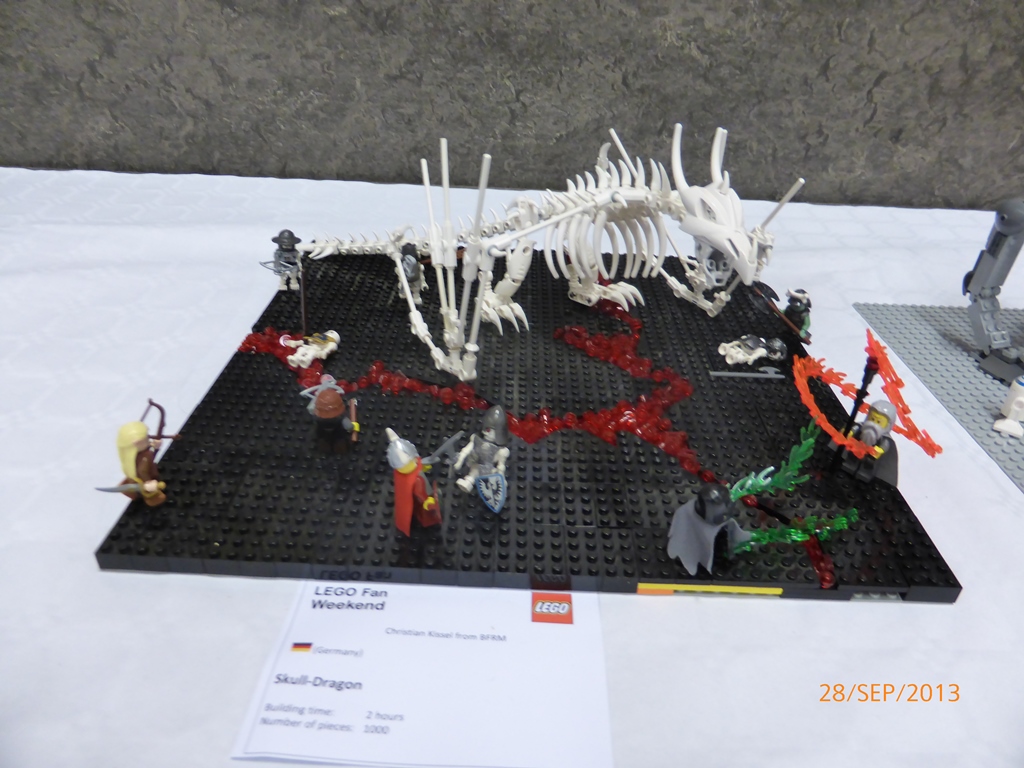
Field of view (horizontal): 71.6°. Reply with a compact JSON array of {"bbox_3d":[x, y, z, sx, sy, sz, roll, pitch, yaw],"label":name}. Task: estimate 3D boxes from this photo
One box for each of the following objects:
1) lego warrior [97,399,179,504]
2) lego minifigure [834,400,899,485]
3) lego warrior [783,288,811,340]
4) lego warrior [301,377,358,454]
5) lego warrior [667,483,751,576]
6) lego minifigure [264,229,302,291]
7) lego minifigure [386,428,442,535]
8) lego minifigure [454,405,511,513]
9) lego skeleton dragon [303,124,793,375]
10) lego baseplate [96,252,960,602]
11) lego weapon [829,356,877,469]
[{"bbox_3d":[-0.175,0.035,0.335,0.035,0.049,0.025,-1,32,-4],"label":"lego warrior"},{"bbox_3d":[0.186,0.027,0.368,0.021,0.046,0.029,-22,39,-32],"label":"lego minifigure"},{"bbox_3d":[0.193,-0.046,0.488,0.025,0.043,0.020,24,38,31],"label":"lego warrior"},{"bbox_3d":[-0.096,0.016,0.379,0.029,0.039,0.024,2,32,0],"label":"lego warrior"},{"bbox_3d":[0.086,0.060,0.310,0.034,0.045,0.029,-12,35,-21],"label":"lego warrior"},{"bbox_3d":[-0.177,-0.096,0.547,0.030,0.046,0.020,-1,32,-4],"label":"lego minifigure"},{"bbox_3d":[-0.045,0.043,0.327,0.026,0.050,0.026,-18,37,-28],"label":"lego minifigure"},{"bbox_3d":[-0.010,0.034,0.345,0.027,0.048,0.024,19,36,25],"label":"lego minifigure"},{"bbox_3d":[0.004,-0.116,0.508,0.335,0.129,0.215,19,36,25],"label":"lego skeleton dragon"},{"bbox_3d":[0.011,-0.013,0.474,0.384,0.011,0.376,2,32,0],"label":"lego baseplate"},{"bbox_3d":[0.174,0.016,0.364,0.009,0.069,0.009,-22,39,-32],"label":"lego weapon"}]

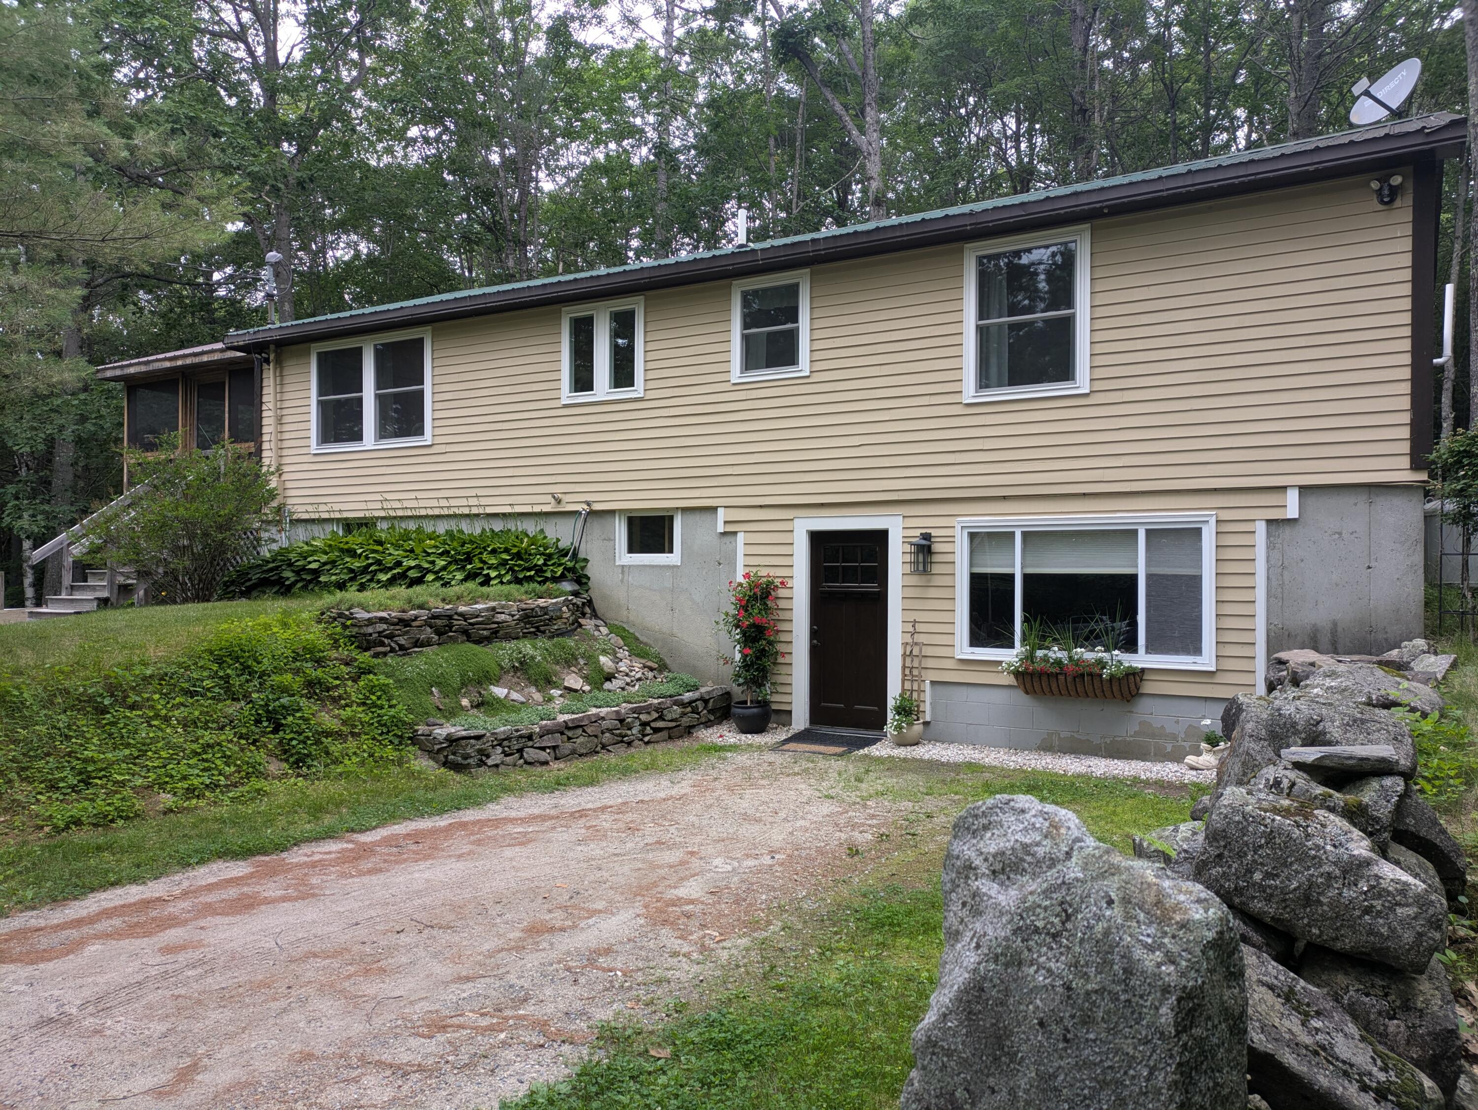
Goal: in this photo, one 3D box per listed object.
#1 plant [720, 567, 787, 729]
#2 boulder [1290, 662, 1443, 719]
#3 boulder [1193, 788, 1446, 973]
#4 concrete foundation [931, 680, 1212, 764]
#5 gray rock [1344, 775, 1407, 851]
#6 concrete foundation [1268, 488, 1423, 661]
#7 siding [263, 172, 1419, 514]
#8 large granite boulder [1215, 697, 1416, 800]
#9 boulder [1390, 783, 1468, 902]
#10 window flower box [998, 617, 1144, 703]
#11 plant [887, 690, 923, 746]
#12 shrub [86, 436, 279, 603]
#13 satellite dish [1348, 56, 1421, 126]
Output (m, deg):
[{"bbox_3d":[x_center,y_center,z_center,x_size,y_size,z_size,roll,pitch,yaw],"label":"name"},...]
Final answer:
[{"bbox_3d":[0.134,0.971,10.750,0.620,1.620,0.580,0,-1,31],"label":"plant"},{"bbox_3d":[4.349,0.960,7.400,0.950,0.420,0.700,0,-1,31],"label":"boulder"},{"bbox_3d":[1.902,1.052,3.500,0.800,0.550,0.600,0,-1,28],"label":"boulder"},{"bbox_3d":[3.036,1.502,9.551,2.766,0.604,0.200,0,-1,31],"label":"concrete foundation"},{"bbox_3d":[2.462,1.014,4.150,0.290,0.320,0.380,0,-1,31],"label":"gray rock"},{"bbox_3d":[4.822,0.197,8.523,1.071,1.477,0.220,0,-1,31],"label":"concrete foundation"},{"bbox_3d":[-0.795,-1.761,11.849,14.079,2.460,0.180,0,-1,31],"label":"siding"},{"bbox_3d":[3.417,1.165,6.300,1.050,0.580,0.800,0,-1,31],"label":"large granite boulder"},{"bbox_3d":[2.709,1.140,4.200,0.350,0.450,0.420,0,-1,33],"label":"boulder"},{"bbox_3d":[2.902,0.890,9.347,1.220,0.740,0.380,0,-1,31],"label":"window flower box"},{"bbox_3d":[1.560,1.532,9.980,0.350,0.510,0.350,0,-1,0],"label":"plant"},{"bbox_3d":[-7.462,-0.464,14.300,2.300,2.200,2.200,1,-1,-28],"label":"shrub"},{"bbox_3d":[7.149,-5.210,11.935,0.530,0.660,0.780,13,-6,-23],"label":"satellite dish"}]

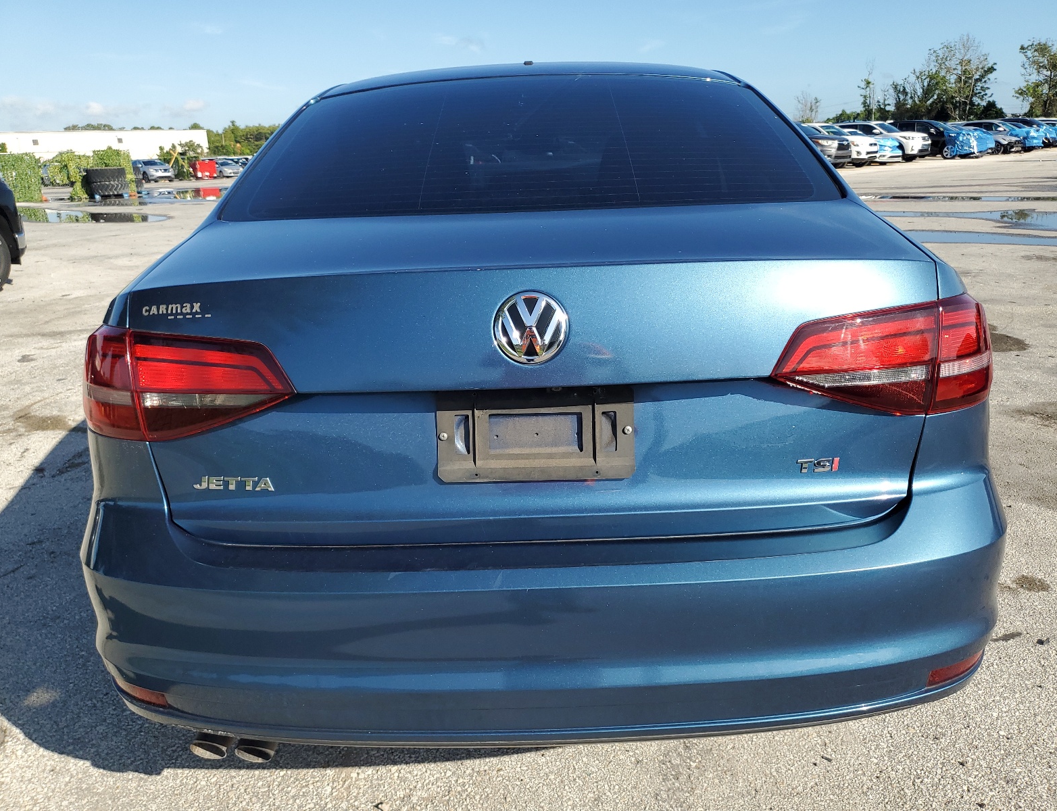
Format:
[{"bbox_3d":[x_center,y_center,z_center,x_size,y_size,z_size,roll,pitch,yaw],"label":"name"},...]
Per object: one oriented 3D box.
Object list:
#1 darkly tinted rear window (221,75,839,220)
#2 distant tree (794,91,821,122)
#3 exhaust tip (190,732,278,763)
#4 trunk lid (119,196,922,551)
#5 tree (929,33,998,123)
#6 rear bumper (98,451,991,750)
[{"bbox_3d":[0.000,-0.597,1.833,1.260,0.120,0.700,-2,44,1],"label":"darkly tinted rear window"},{"bbox_3d":[31.502,-32.032,91.043,3.062,6.379,3.000,-2,17,0],"label":"distant tree"},{"bbox_3d":[-0.521,0.597,1.471,0.160,0.080,0.140,-2,18,1],"label":"exhaust tip"},{"bbox_3d":[0.009,-0.095,1.441,1.270,0.470,0.600,-2,18,1],"label":"trunk lid"},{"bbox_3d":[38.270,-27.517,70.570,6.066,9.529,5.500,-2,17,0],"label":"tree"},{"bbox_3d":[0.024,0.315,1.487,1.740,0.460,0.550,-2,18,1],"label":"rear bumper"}]

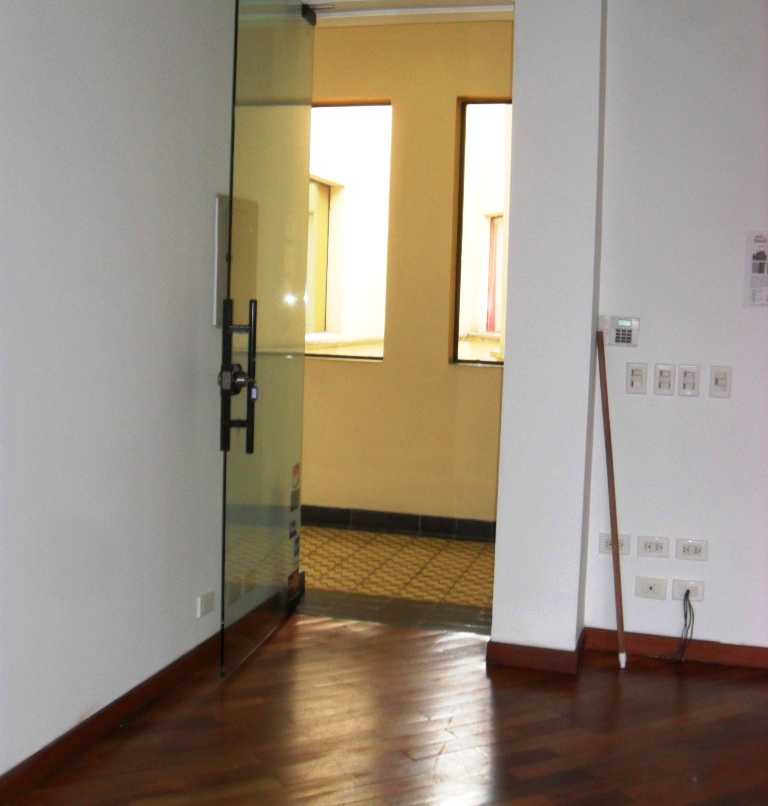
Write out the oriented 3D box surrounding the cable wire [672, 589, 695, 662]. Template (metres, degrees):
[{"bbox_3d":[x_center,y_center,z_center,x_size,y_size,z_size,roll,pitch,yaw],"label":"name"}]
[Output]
[{"bbox_3d":[1.110,0.825,3.838,0.070,0.255,0.045,3,4,14],"label":"cable wire"}]

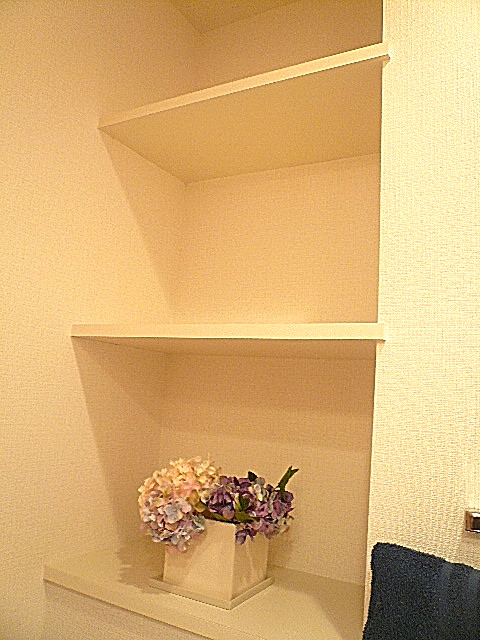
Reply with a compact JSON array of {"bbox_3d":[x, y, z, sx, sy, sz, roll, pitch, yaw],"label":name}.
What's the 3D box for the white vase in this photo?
[{"bbox_3d":[-0.043,0.420,0.958,0.164,0.130,0.165,0,-10,29],"label":"white vase"}]

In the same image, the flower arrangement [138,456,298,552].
[{"bbox_3d":[-0.046,0.333,0.942,0.270,0.153,0.180,0,-10,29],"label":"flower arrangement"}]

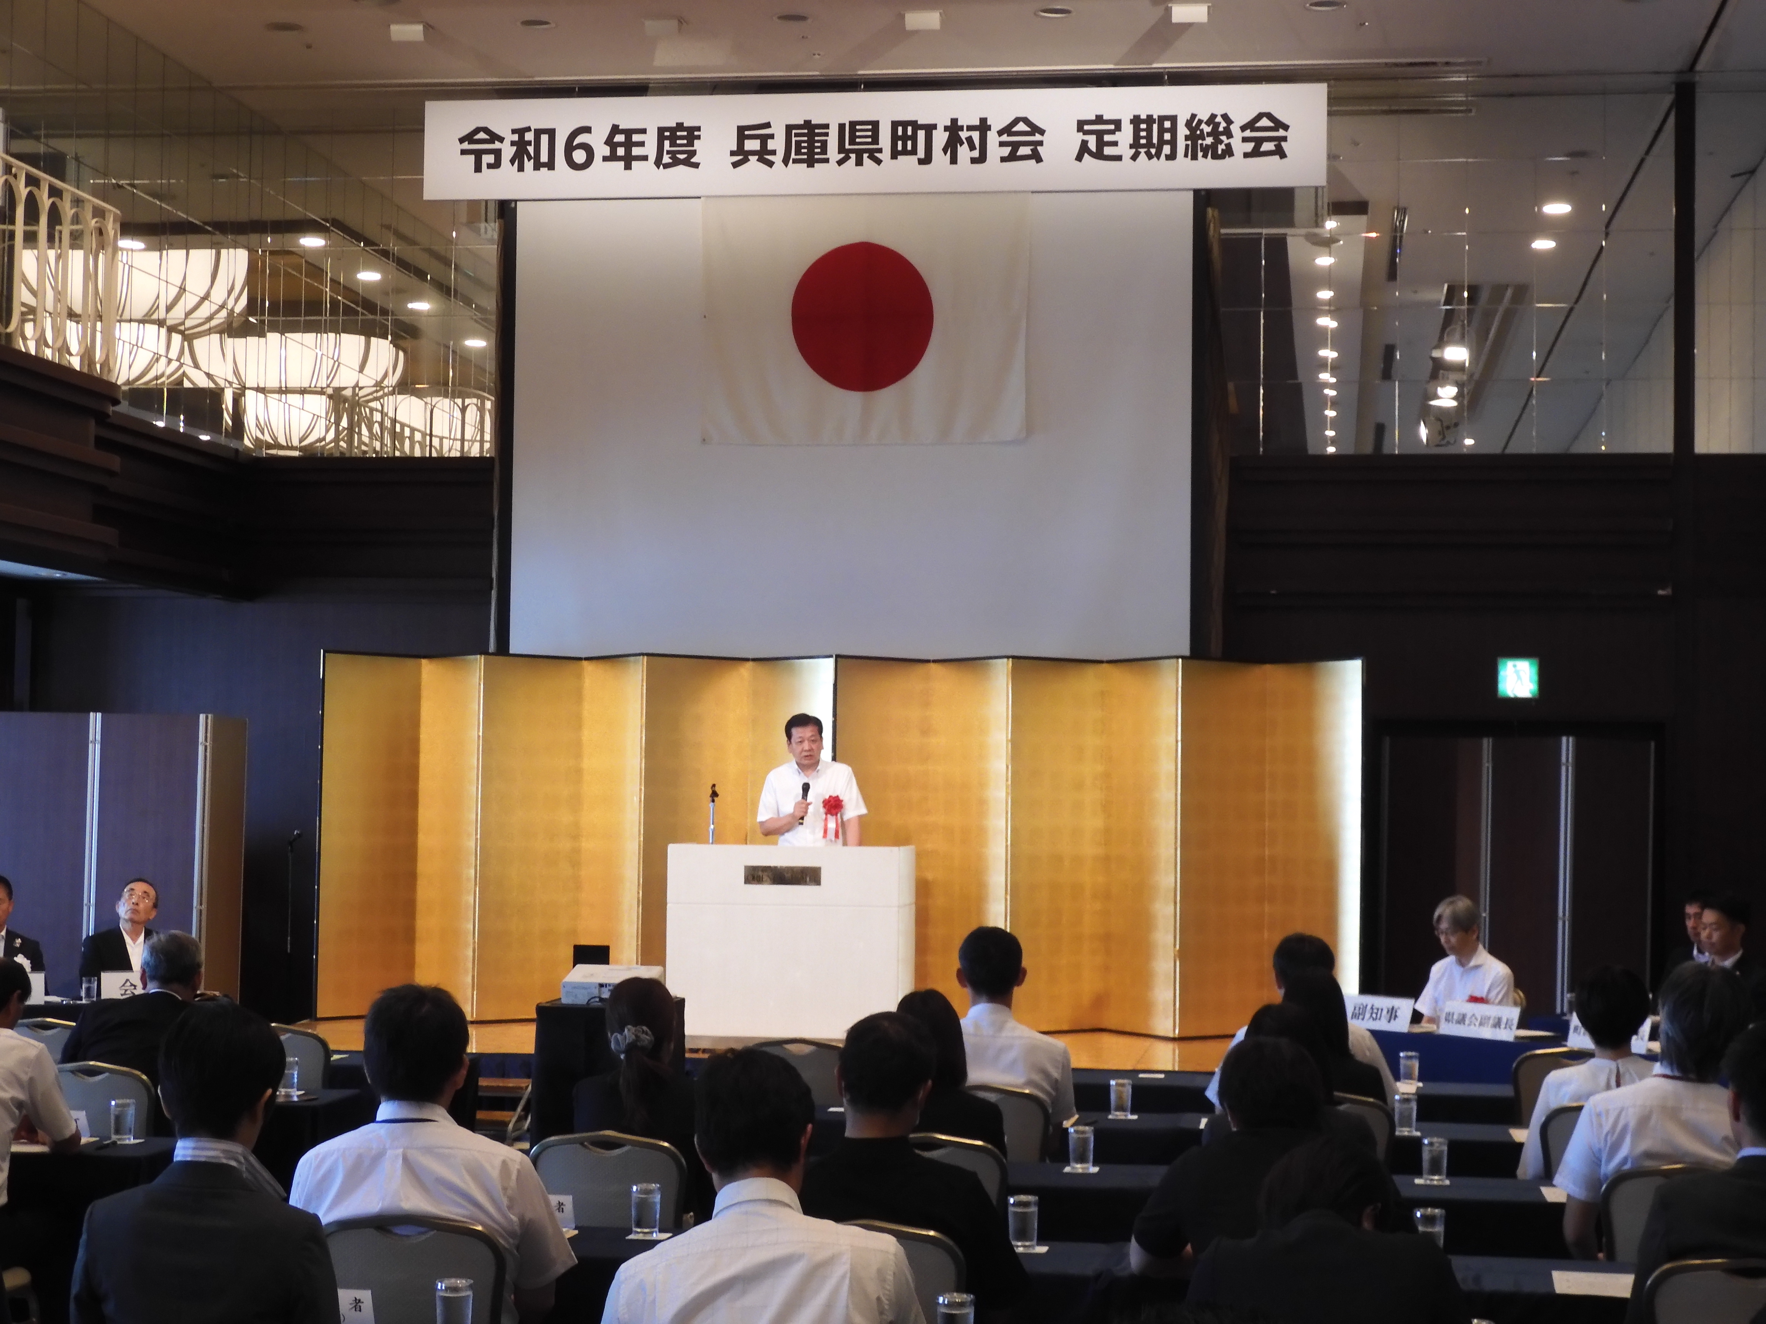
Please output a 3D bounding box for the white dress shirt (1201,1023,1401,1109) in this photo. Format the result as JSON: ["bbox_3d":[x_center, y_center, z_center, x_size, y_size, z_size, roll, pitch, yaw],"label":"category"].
[{"bbox_3d":[1.406,1.413,9.892,0.600,0.580,0.340,0,-3,6],"label":"white dress shirt"}]

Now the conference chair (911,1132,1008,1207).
[{"bbox_3d":[0.137,1.582,7.192,0.430,0.885,0.560,0,-3,6],"label":"conference chair"}]

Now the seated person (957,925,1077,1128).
[{"bbox_3d":[0.342,1.438,8.630,0.490,1.310,0.700,0,-3,7],"label":"seated person"}]

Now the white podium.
[{"bbox_3d":[-0.465,1.460,15.002,1.190,1.020,0.600,0,-3,8],"label":"white podium"}]

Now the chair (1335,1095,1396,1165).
[{"bbox_3d":[1.275,1.653,8.355,0.430,0.885,0.560,0,-3,8],"label":"chair"}]

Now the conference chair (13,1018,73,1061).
[{"bbox_3d":[-2.848,1.684,10.247,0.430,0.880,0.560,0,-3,8],"label":"conference chair"}]

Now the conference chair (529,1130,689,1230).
[{"bbox_3d":[-0.635,1.575,7.189,0.430,0.885,0.560,0,-3,5],"label":"conference chair"}]

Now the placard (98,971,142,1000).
[{"bbox_3d":[-3.656,1.588,14.233,0.340,0.130,0.090,1,-3,-12],"label":"placard"}]

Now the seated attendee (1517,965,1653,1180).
[{"bbox_3d":[2.061,1.498,8.456,0.520,1.260,0.750,0,-3,8],"label":"seated attendee"}]

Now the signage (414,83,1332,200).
[{"bbox_3d":[-0.080,-2.592,14.535,4.550,0.510,0.040,0,-3,7],"label":"signage"}]

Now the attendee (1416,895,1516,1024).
[{"bbox_3d":[2.628,1.688,13.050,0.520,1.280,0.720,-2,-4,43],"label":"attendee"}]

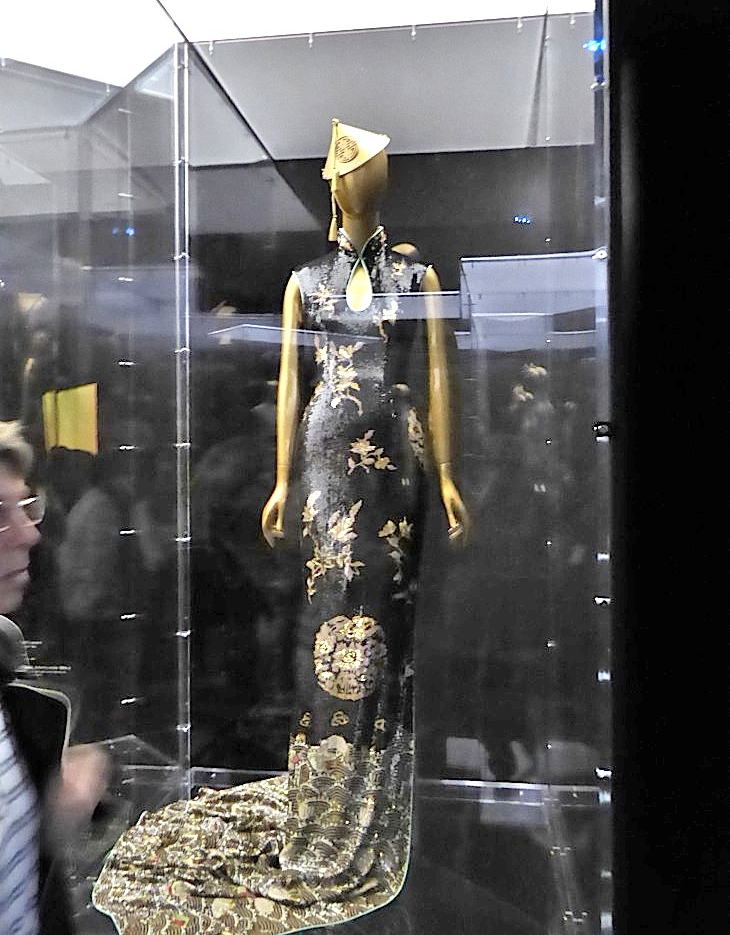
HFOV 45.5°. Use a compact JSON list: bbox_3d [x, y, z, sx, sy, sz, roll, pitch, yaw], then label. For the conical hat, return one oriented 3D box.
[{"bbox_3d":[-0.048,-0.840,2.223,0.198,0.109,0.198,-23,31,18],"label":"conical hat"}]

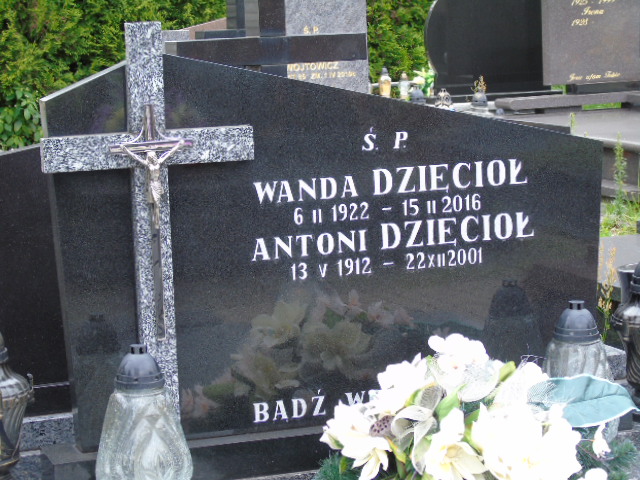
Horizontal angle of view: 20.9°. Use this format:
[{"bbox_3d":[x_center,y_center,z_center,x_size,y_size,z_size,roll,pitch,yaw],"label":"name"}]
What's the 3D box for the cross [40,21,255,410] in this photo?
[{"bbox_3d":[-0.312,-0.002,3.286,0.405,0.812,0.056,-5,8,-19],"label":"cross"}]

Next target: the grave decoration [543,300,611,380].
[{"bbox_3d":[0.518,0.274,3.491,0.167,0.310,0.167,-5,8,-19],"label":"grave decoration"}]

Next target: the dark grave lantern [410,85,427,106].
[{"bbox_3d":[0.543,-0.721,9.518,0.130,0.260,0.130,-5,8,-19],"label":"dark grave lantern"}]

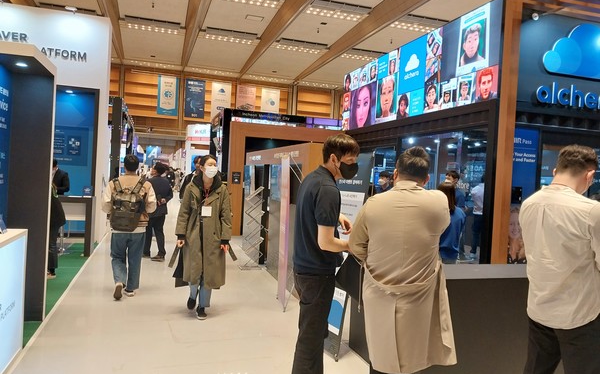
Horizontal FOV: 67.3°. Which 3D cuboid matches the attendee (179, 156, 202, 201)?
[{"bbox_3d":[-1.437,0.443,6.313,0.520,1.740,0.400,2,1,-18],"label":"attendee"}]

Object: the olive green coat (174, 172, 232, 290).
[{"bbox_3d":[-1.027,0.453,4.842,0.600,1.180,0.420,3,1,-13],"label":"olive green coat"}]

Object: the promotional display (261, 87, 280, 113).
[{"bbox_3d":[-2.814,-7.362,42.000,1.770,3.730,0.060,2,1,-18],"label":"promotional display"}]

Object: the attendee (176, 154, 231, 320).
[{"bbox_3d":[-1.032,0.522,4.853,0.590,1.680,0.500,3,1,-13],"label":"attendee"}]

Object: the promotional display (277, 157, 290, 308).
[{"bbox_3d":[-0.194,0.528,5.413,0.070,1.730,0.580,3,1,-12],"label":"promotional display"}]

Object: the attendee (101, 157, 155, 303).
[{"bbox_3d":[-2.060,0.454,5.433,0.640,1.690,0.600,2,1,-19],"label":"attendee"}]

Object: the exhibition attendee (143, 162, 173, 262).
[{"bbox_3d":[-2.455,0.404,7.714,0.520,1.660,0.380,2,1,-27],"label":"exhibition attendee"}]

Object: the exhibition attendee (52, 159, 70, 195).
[{"bbox_3d":[-4.509,0.294,8.314,0.520,1.650,0.380,3,1,-6],"label":"exhibition attendee"}]

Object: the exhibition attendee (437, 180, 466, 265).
[{"bbox_3d":[1.512,0.717,4.715,0.430,1.550,0.320,3,1,-14],"label":"exhibition attendee"}]

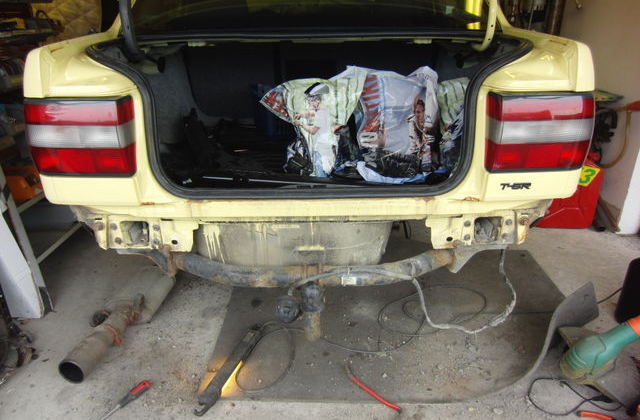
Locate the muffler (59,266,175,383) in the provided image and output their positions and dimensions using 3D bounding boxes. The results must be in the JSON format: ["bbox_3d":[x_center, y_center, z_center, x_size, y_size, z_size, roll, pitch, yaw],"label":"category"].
[{"bbox_3d":[-0.732,0.403,1.659,0.190,0.145,0.540,7,25,15],"label":"muffler"}]

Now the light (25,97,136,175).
[{"bbox_3d":[-0.676,-0.215,1.290,0.305,0.220,0.125,0,24,0],"label":"light"}]

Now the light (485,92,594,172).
[{"bbox_3d":[0.614,-0.224,1.290,0.305,0.220,0.125,0,24,0],"label":"light"}]

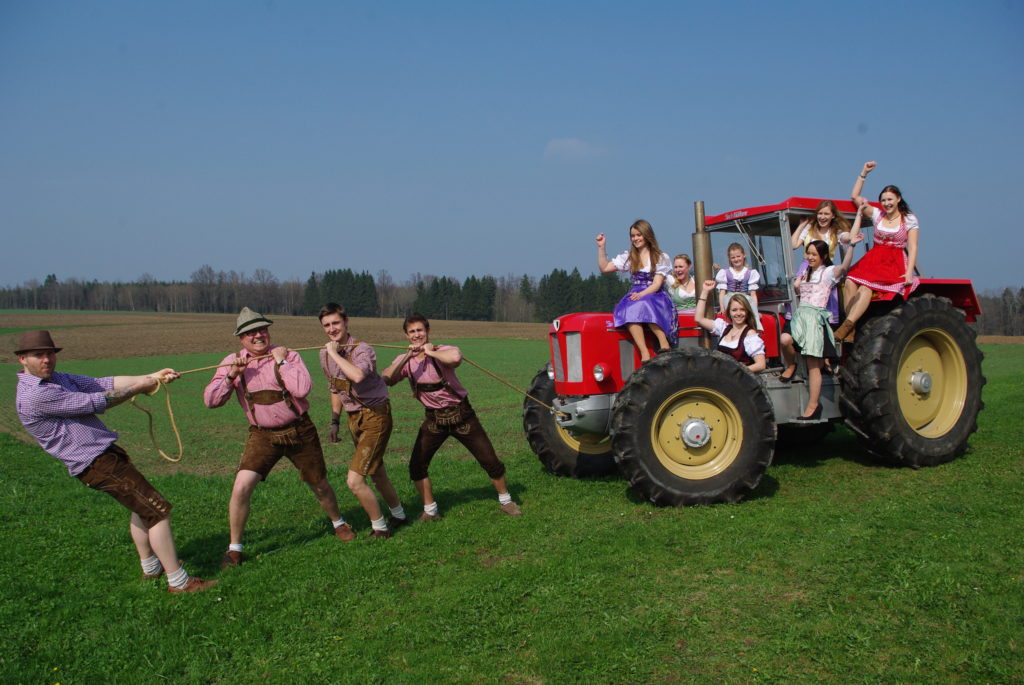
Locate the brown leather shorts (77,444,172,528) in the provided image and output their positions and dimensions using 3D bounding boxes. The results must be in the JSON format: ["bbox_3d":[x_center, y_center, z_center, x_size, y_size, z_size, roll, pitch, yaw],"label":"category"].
[{"bbox_3d":[-2.273,0.834,5.150,0.310,0.540,0.380,-46,21,-21],"label":"brown leather shorts"}]

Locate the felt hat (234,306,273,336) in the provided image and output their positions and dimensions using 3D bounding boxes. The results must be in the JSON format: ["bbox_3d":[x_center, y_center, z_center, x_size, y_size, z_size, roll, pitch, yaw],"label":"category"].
[{"bbox_3d":[-1.685,-0.139,5.720,0.260,0.145,0.285,-17,4,-26],"label":"felt hat"}]

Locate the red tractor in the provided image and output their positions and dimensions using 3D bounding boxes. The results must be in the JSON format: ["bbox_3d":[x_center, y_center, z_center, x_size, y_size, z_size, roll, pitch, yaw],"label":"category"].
[{"bbox_3d":[2.310,-0.010,8.680,4.220,2.600,2.220,-3,1,-23],"label":"red tractor"}]

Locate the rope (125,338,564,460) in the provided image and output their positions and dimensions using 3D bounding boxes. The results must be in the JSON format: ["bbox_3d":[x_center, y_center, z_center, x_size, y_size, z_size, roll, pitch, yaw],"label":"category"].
[{"bbox_3d":[-0.930,0.370,6.680,3.750,0.750,0.300,-1,1,-42],"label":"rope"}]

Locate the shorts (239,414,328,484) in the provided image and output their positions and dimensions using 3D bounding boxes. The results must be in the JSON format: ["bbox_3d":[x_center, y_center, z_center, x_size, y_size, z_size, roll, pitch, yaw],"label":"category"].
[{"bbox_3d":[-1.522,0.713,5.880,0.580,0.460,0.340,-5,1,-25],"label":"shorts"}]

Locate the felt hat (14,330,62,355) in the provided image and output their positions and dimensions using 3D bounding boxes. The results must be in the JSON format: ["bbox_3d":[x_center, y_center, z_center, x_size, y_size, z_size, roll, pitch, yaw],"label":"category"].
[{"bbox_3d":[-2.709,0.000,5.050,0.300,0.130,0.260,-3,1,28],"label":"felt hat"}]

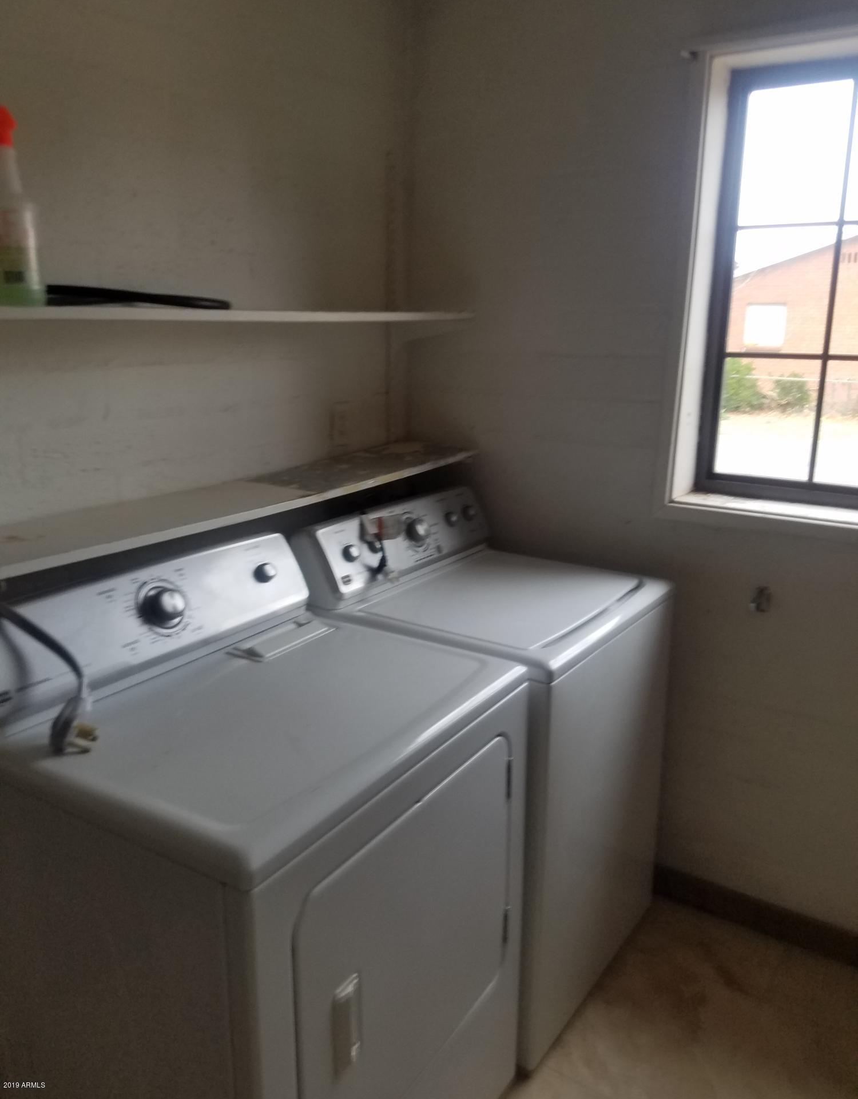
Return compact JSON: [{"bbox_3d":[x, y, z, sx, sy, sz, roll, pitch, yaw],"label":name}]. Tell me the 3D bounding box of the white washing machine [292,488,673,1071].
[{"bbox_3d":[0.142,0.460,2.154,0.680,1.100,0.690,11,18,34],"label":"white washing machine"}]

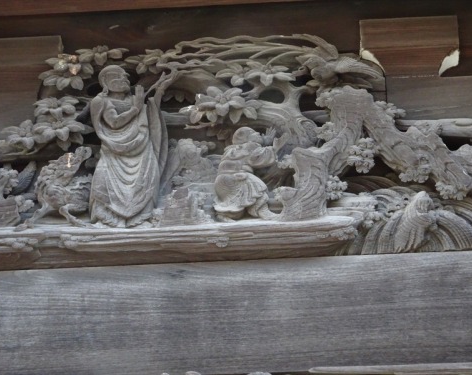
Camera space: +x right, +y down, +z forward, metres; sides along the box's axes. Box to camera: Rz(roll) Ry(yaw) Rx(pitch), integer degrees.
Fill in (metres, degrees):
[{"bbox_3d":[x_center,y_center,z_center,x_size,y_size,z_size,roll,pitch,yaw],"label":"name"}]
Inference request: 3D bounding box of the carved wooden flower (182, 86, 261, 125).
[{"bbox_3d":[-0.036,-0.206,4.900,0.190,0.090,0.075,-2,-29,4],"label":"carved wooden flower"}]

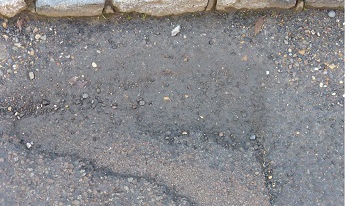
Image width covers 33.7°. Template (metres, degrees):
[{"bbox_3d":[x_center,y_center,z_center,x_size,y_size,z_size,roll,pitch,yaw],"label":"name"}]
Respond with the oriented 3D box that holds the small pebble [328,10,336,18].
[{"bbox_3d":[0.461,-0.261,1.694,0.020,0.014,0.021,0,62,0],"label":"small pebble"}]

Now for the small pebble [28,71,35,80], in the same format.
[{"bbox_3d":[-0.397,-0.076,1.597,0.014,0.012,0.021,-7,62,-4],"label":"small pebble"}]

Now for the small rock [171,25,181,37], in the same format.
[{"bbox_3d":[0.003,-0.208,1.666,0.016,0.013,0.037,35,67,17],"label":"small rock"}]

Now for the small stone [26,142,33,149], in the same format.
[{"bbox_3d":[-0.378,0.109,1.499,0.013,0.011,0.016,-13,63,-7],"label":"small stone"}]

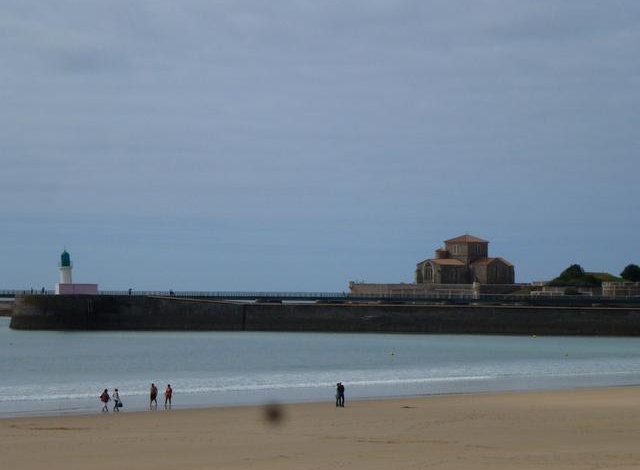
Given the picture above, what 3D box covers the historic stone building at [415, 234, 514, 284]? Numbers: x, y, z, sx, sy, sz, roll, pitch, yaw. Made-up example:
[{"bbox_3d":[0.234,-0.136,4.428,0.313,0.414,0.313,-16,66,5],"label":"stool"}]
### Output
[{"bbox_3d":[47.604,7.793,951.412,26.800,16.600,30.800,0,-2,42],"label":"historic stone building"}]

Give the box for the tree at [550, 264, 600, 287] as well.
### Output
[{"bbox_3d":[85.151,13.551,965.000,17.000,8.000,13.000,1,-1,0],"label":"tree"}]

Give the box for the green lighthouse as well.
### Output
[{"bbox_3d":[-59.562,7.723,675.000,3.100,8.700,3.100,1,-1,0],"label":"green lighthouse"}]

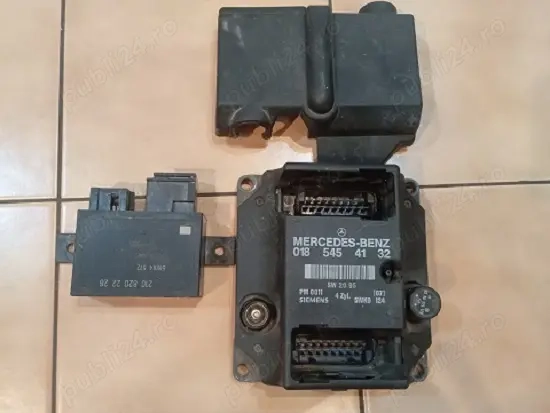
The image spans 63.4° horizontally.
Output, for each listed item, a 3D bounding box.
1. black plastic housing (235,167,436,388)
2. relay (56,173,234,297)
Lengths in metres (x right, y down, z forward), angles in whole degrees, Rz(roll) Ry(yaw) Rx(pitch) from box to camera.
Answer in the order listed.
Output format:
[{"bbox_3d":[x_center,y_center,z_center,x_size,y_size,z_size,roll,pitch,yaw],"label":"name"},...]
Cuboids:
[{"bbox_3d":[0.045,0.048,0.319,0.146,0.045,0.151,1,80,-5],"label":"black plastic housing"},{"bbox_3d":[-0.092,0.019,0.320,0.130,0.029,0.088,1,80,-5],"label":"relay"}]

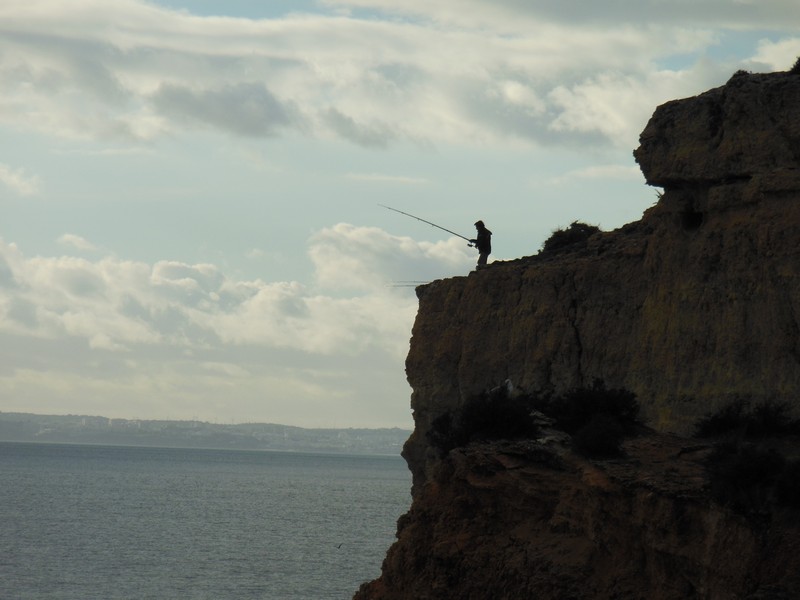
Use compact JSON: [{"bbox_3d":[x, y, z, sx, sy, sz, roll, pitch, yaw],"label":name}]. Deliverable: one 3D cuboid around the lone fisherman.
[{"bbox_3d":[2.469,-1.575,175.000,0.640,1.690,0.550,2,-2,0],"label":"lone fisherman"}]

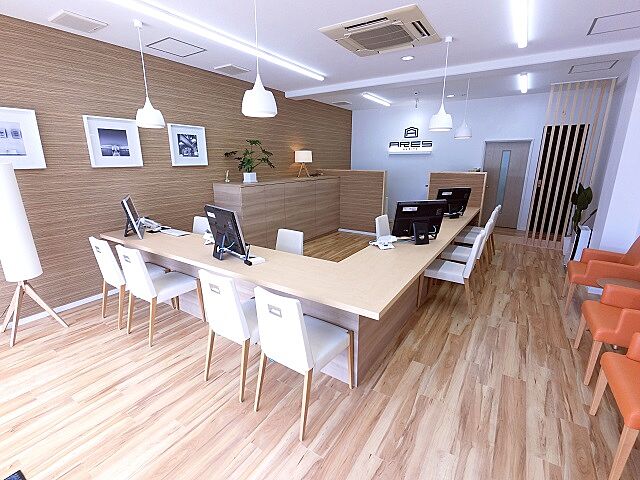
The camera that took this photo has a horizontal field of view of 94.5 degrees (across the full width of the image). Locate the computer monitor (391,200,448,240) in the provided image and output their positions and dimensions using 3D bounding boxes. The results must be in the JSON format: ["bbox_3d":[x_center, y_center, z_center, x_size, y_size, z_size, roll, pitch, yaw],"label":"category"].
[{"bbox_3d":[0.962,-0.168,2.869,0.470,0.420,0.190,-1,15,-3],"label":"computer monitor"}]

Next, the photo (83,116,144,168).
[{"bbox_3d":[-2.313,-1.097,3.359,0.035,0.527,0.540,10,18,33],"label":"photo"}]

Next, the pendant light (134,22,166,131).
[{"bbox_3d":[-1.705,-1.608,2.899,0.260,0.906,0.260,9,18,33],"label":"pendant light"}]

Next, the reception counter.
[{"bbox_3d":[0.071,0.046,4.286,3.428,0.705,4.183,9,18,33],"label":"reception counter"}]

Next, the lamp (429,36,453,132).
[{"bbox_3d":[1.327,-1.634,3.139,0.245,0.915,0.245,10,18,33],"label":"lamp"}]

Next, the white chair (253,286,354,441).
[{"bbox_3d":[-0.118,0.635,1.829,0.450,0.846,0.547,9,18,33],"label":"white chair"}]

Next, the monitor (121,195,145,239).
[{"bbox_3d":[-1.984,-0.218,3.139,0.190,0.420,0.470,-6,16,-19],"label":"monitor"}]

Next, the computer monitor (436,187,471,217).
[{"bbox_3d":[1.955,-0.540,4.312,0.573,0.404,0.200,-5,16,-17],"label":"computer monitor"}]

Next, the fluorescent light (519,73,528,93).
[{"bbox_3d":[3.323,-2.529,4.819,0.110,0.075,1.250,10,18,33],"label":"fluorescent light"}]

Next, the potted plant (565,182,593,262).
[{"bbox_3d":[3.831,-0.216,4.410,0.260,1.232,0.270,10,18,33],"label":"potted plant"}]

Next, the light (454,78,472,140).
[{"bbox_3d":[2.175,-1.957,4.362,0.245,0.895,0.245,10,18,33],"label":"light"}]

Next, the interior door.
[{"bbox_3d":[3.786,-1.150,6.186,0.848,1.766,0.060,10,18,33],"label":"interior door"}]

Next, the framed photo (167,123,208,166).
[{"bbox_3d":[-1.833,-1.329,4.175,0.030,0.539,0.563,9,18,33],"label":"framed photo"}]

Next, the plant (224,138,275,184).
[{"bbox_3d":[-1.119,-1.275,4.725,0.780,0.700,0.660,-4,15,-12],"label":"plant"}]

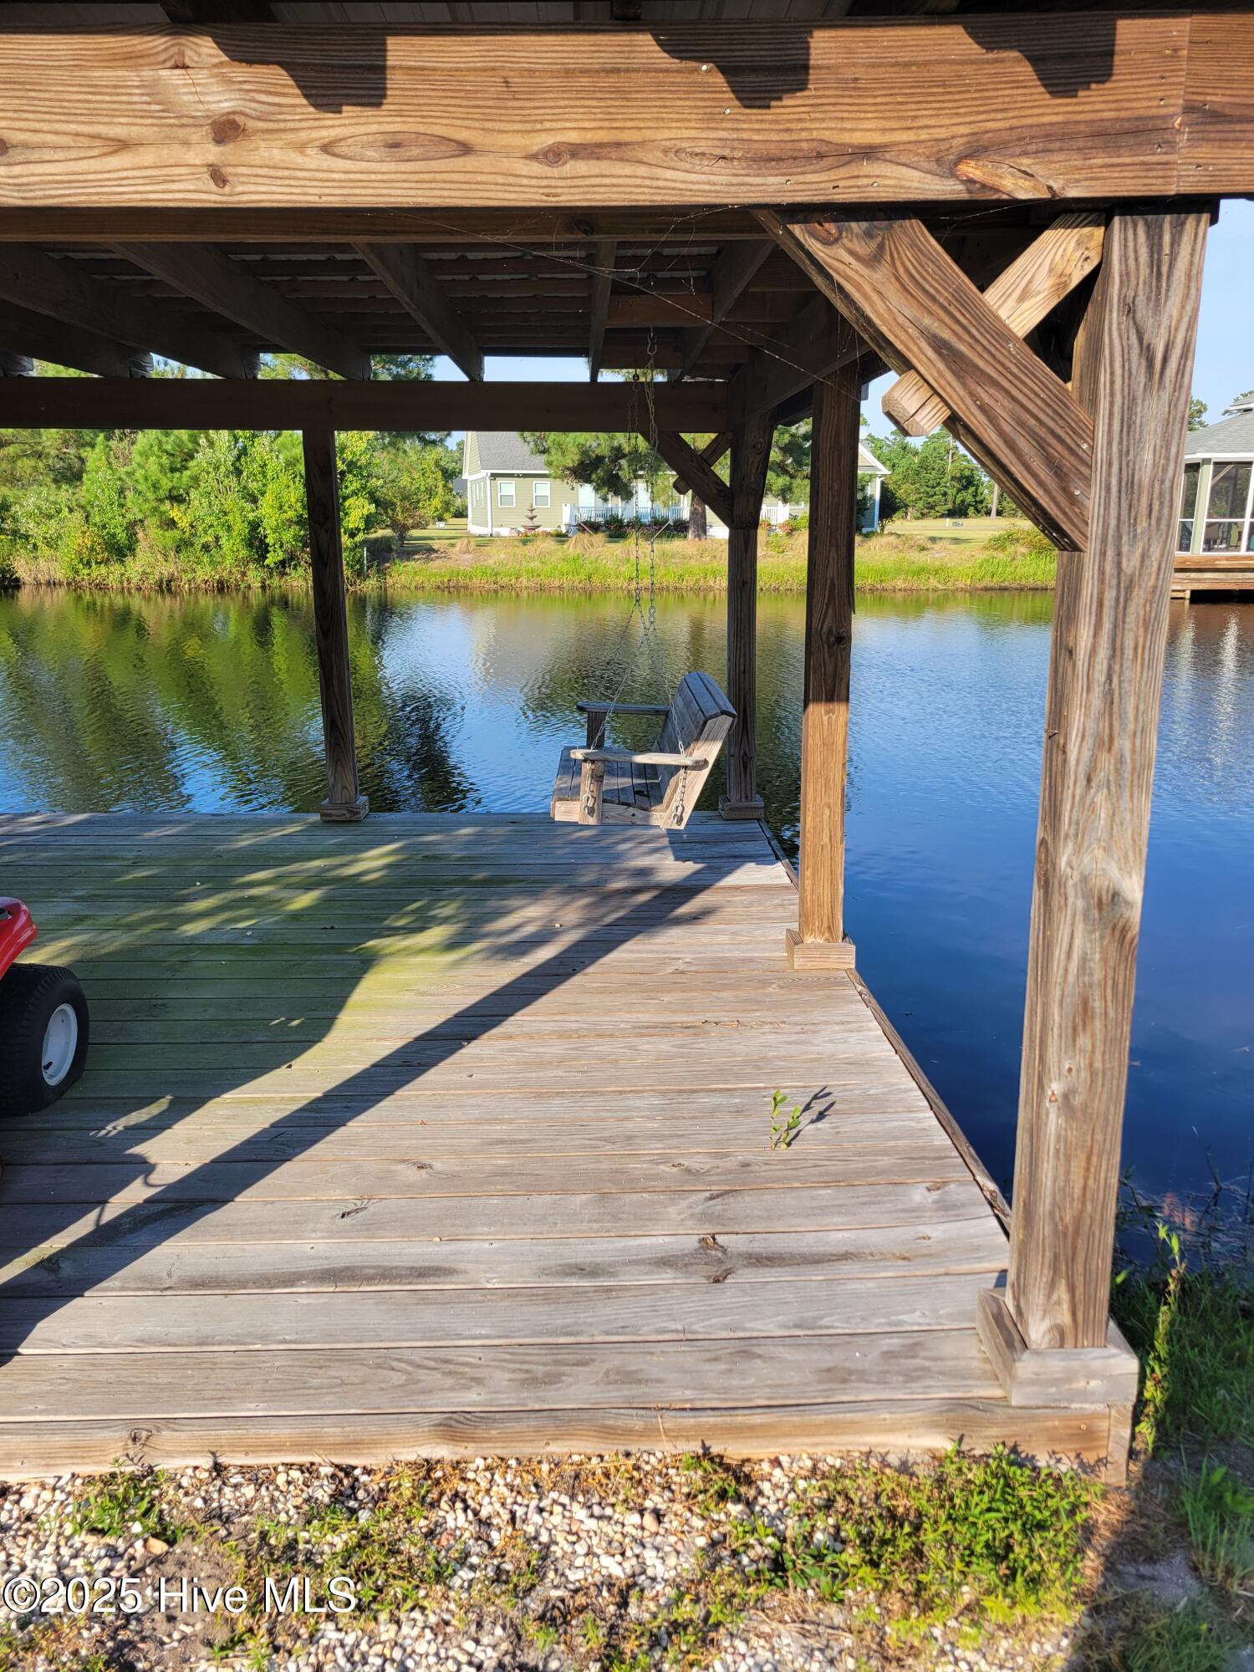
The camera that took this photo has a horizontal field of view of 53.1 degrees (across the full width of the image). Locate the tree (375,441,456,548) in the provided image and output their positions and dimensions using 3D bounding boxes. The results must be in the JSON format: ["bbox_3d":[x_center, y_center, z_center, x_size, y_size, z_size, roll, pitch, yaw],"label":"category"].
[{"bbox_3d":[-9.099,-14.688,54.000,3.600,4.800,3.500,-1,13,-2],"label":"tree"}]

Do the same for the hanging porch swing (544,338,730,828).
[{"bbox_3d":[0.045,-1.084,5.454,0.740,1.880,1.270,-1,13,-2],"label":"hanging porch swing"}]

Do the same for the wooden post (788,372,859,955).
[{"bbox_3d":[0.694,-0.547,4.332,0.210,2.050,0.210,-1,13,-2],"label":"wooden post"}]

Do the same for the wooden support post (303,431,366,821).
[{"bbox_3d":[-1.556,-1.087,6.672,0.200,2.040,0.200,-1,13,-2],"label":"wooden support post"}]

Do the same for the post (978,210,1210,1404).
[{"bbox_3d":[0.777,0.032,2.111,0.215,1.960,0.215,-1,13,-2],"label":"post"}]

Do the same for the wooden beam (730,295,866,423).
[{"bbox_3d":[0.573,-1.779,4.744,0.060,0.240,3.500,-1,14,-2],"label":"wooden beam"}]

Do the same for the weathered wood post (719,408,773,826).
[{"bbox_3d":[0.628,-1.151,6.748,0.200,2.100,0.200,-1,13,-2],"label":"weathered wood post"}]

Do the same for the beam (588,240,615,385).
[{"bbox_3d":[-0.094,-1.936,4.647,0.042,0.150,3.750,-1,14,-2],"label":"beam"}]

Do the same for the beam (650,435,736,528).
[{"bbox_3d":[0.345,-1.888,6.550,0.140,0.680,0.120,-45,11,8],"label":"beam"}]

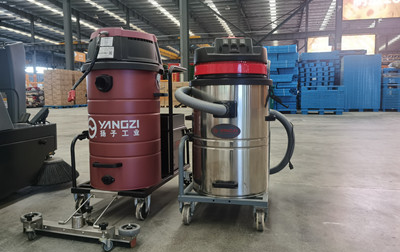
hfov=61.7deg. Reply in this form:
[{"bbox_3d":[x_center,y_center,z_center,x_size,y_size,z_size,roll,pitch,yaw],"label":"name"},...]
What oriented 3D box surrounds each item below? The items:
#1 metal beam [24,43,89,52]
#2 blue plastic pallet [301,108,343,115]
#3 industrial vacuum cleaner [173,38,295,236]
[{"bbox_3d":[-17.727,-9.697,41.395,9.500,0.700,0.350,1,6,13],"label":"metal beam"},{"bbox_3d":[3.475,-0.445,9.681,1.150,0.170,1.000,1,6,13],"label":"blue plastic pallet"},{"bbox_3d":[0.233,0.003,1.942,0.600,1.000,0.640,1,6,15],"label":"industrial vacuum cleaner"}]

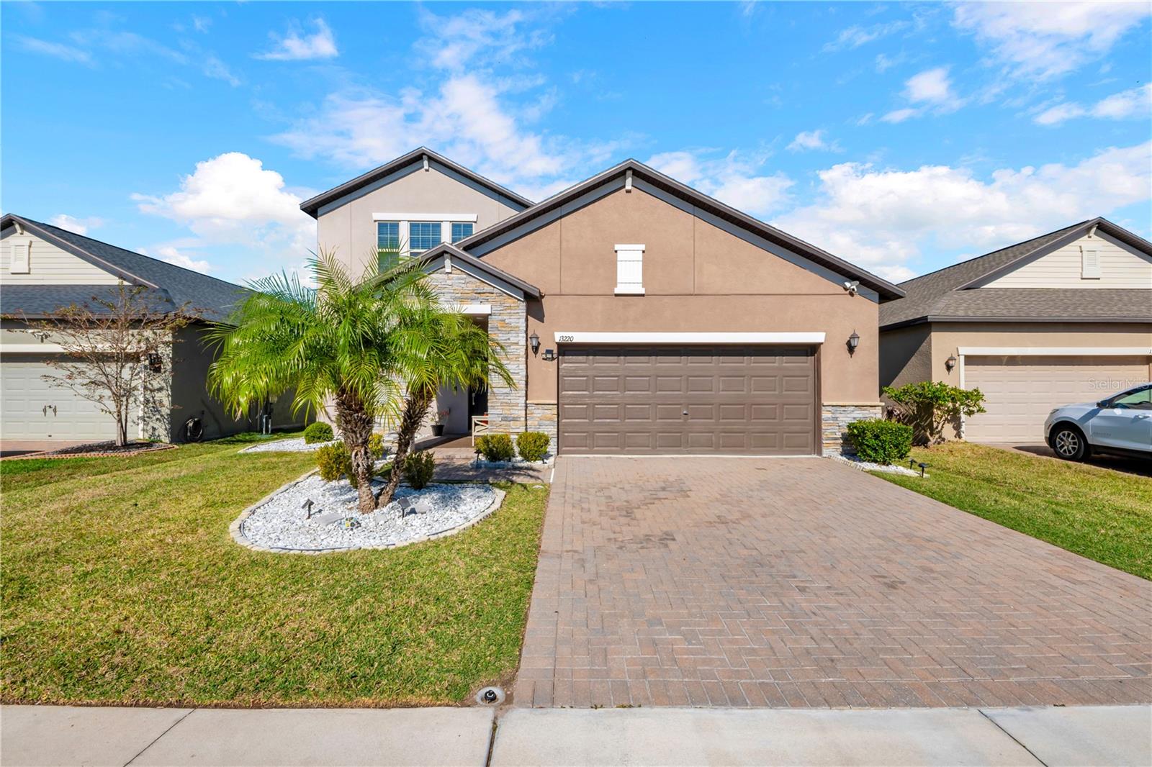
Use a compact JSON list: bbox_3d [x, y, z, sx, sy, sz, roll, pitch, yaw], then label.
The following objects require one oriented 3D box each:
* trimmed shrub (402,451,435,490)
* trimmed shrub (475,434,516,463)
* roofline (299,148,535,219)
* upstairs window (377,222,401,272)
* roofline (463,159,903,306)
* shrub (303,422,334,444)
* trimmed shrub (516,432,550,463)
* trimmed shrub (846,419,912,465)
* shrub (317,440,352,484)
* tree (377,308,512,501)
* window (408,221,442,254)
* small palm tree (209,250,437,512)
[{"bbox_3d":[-2.192,1.205,6.250,0.450,0.550,0.450,0,0,0],"label":"trimmed shrub"},{"bbox_3d":[-1.385,1.098,7.700,0.660,0.500,0.600,0,0,0],"label":"trimmed shrub"},{"bbox_3d":[-3.950,-5.200,12.000,6.200,1.850,1.400,0,0,0],"label":"roofline"},{"bbox_3d":[-4.891,-3.478,11.700,0.600,1.500,0.130,0,0,0],"label":"upstairs window"},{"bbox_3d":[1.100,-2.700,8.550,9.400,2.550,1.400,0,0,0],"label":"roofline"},{"bbox_3d":[-6.035,1.149,10.500,0.680,0.530,0.650,0,0,0],"label":"shrub"},{"bbox_3d":[-0.745,1.104,7.800,0.580,0.520,0.560,0,0,0],"label":"trimmed shrub"},{"bbox_3d":[5.249,1.004,7.750,0.920,0.760,0.800,0,0,0],"label":"trimmed shrub"},{"bbox_3d":[-3.521,1.145,6.550,0.550,0.600,0.550,0,0,0],"label":"shrub"},{"bbox_3d":[-1.630,0.287,5.500,1.750,2.400,1.750,0,0,0],"label":"tree"},{"bbox_3d":[-3.927,-3.478,11.700,0.860,1.500,0.130,0,0,0],"label":"window"},{"bbox_3d":[-3.077,-0.022,5.400,2.600,3.100,2.500,0,0,0],"label":"small palm tree"}]

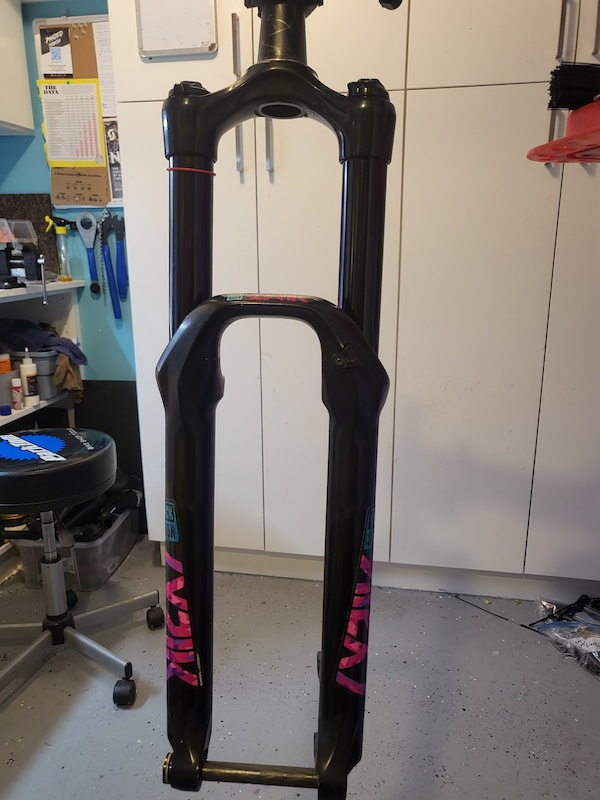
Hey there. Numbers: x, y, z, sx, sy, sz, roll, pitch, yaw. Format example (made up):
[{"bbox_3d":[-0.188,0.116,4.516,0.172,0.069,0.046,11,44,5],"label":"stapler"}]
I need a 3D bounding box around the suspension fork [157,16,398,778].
[{"bbox_3d":[-0.022,-0.027,0.500,0.193,0.735,0.108,2,8,1],"label":"suspension fork"}]

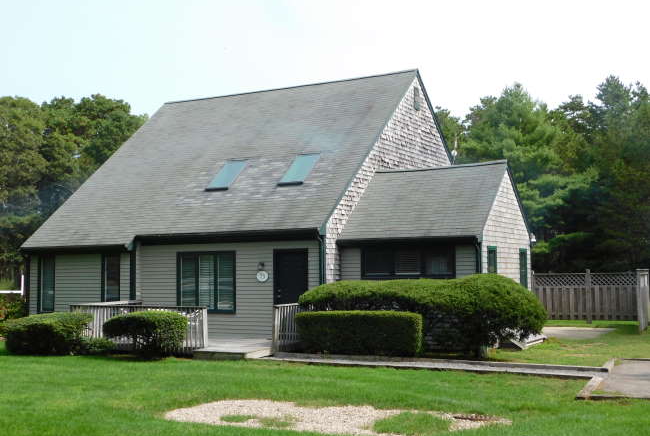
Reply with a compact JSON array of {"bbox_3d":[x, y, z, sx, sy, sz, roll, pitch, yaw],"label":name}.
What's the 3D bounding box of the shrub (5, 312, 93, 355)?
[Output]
[{"bbox_3d":[-6.555,2.739,20.251,2.050,0.960,1.200,-3,-5,29],"label":"shrub"}]

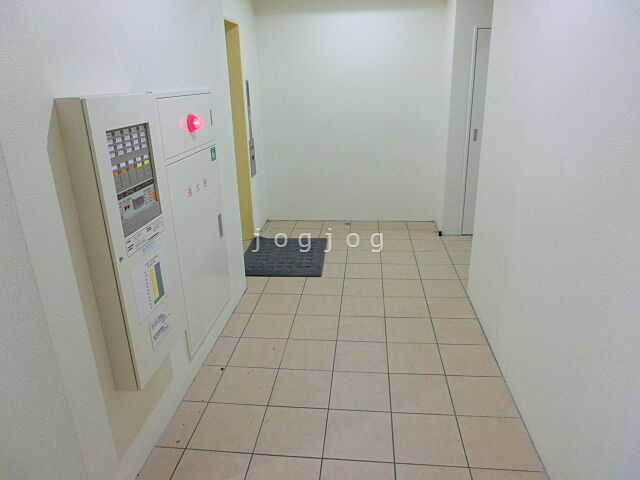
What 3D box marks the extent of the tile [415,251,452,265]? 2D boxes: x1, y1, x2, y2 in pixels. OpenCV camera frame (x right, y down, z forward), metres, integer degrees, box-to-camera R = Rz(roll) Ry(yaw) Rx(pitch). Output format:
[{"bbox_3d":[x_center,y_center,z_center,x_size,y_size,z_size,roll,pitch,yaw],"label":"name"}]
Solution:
[{"bbox_3d":[0.989,0.161,3.897,0.298,0.010,0.298,0,20,6],"label":"tile"}]

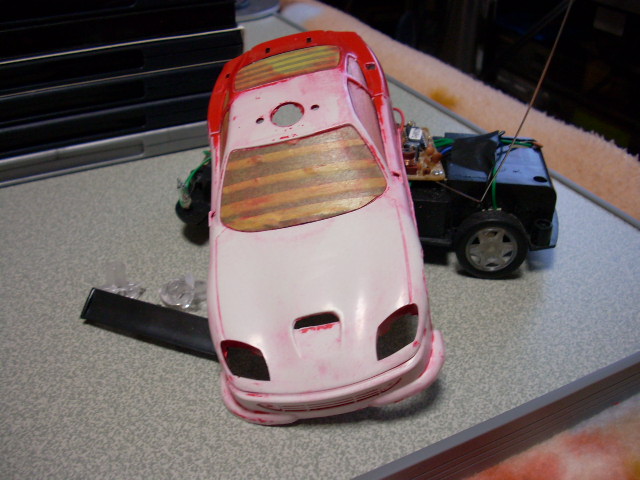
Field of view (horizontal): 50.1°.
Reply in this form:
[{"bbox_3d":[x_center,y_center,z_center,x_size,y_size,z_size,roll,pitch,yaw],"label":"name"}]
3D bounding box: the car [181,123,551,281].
[{"bbox_3d":[0.020,-0.022,0.290,0.159,0.043,0.059,4,34,7],"label":"car"}]

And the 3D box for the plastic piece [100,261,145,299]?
[{"bbox_3d":[-0.077,0.017,0.264,0.017,0.010,0.012,-1,33,0],"label":"plastic piece"}]

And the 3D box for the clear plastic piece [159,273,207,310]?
[{"bbox_3d":[-0.052,0.020,0.260,0.019,0.009,0.013,-1,33,0],"label":"clear plastic piece"}]

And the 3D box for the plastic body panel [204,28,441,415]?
[{"bbox_3d":[-0.005,-0.020,0.236,0.071,0.042,0.163,-11,53,8],"label":"plastic body panel"}]

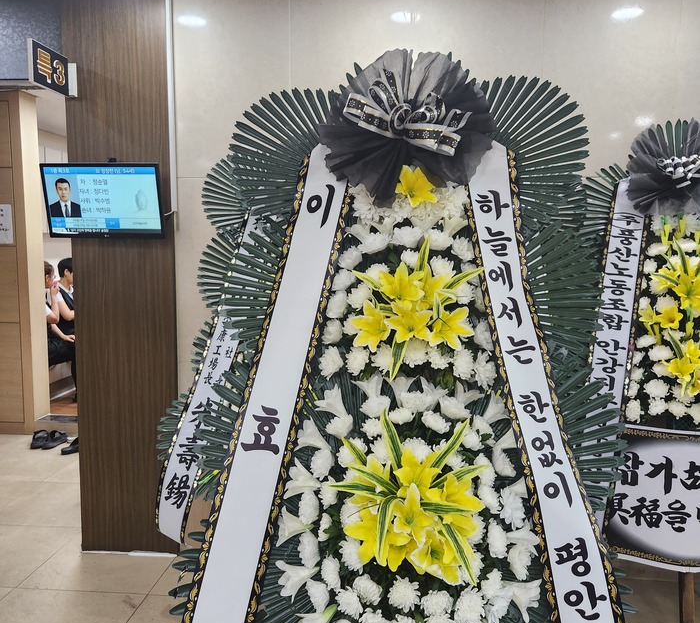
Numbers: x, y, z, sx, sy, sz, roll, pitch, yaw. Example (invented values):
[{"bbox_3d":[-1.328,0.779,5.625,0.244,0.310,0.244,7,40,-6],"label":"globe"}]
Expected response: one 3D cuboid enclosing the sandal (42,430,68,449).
[{"bbox_3d":[-2.265,0.972,4.760,0.100,0.095,0.265,1,6,9],"label":"sandal"}]

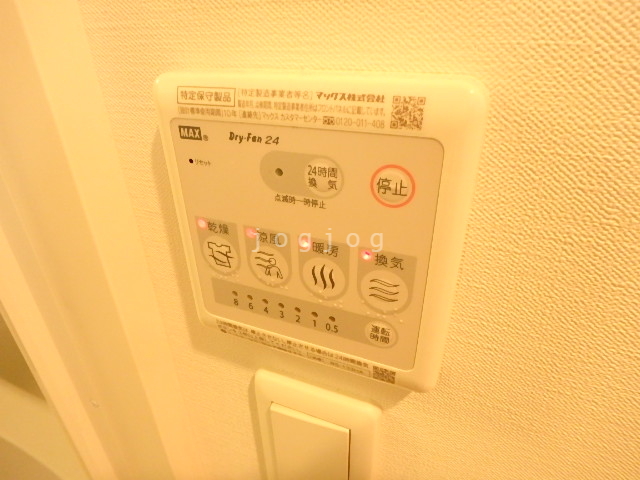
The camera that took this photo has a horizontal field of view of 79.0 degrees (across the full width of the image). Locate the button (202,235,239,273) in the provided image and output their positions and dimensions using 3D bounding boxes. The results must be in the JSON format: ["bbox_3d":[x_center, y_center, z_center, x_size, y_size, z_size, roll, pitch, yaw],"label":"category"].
[{"bbox_3d":[-0.042,0.006,0.165,0.017,0.017,0.003,11,29,21],"label":"button"}]

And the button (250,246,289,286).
[{"bbox_3d":[-0.021,0.011,0.159,0.018,0.018,0.004,10,29,20],"label":"button"}]

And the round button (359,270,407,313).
[{"bbox_3d":[0.023,0.019,0.140,0.017,0.017,0.003,11,29,21],"label":"round button"}]

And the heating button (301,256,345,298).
[{"bbox_3d":[0.001,0.014,0.148,0.017,0.017,0.003,11,29,21],"label":"heating button"}]

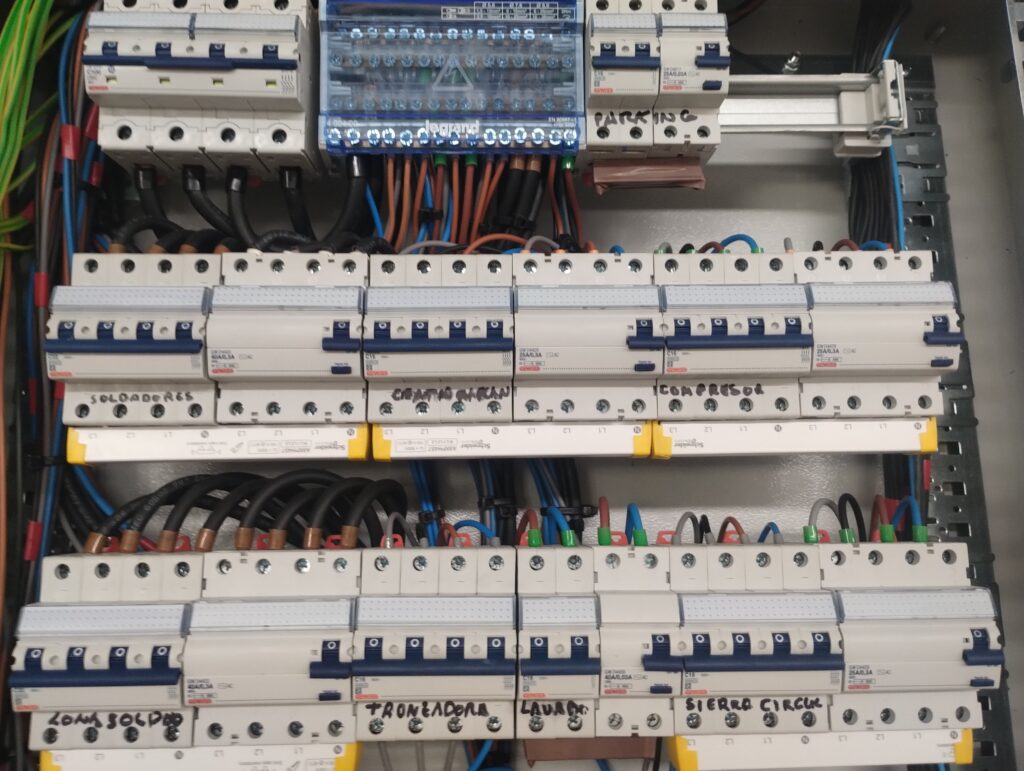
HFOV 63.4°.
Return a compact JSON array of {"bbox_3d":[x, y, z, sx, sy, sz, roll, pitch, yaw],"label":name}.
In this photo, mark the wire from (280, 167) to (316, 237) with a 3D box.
[{"bbox_3d":[-0.116,-0.100,0.449,0.019,0.039,0.016,0,-11,-2],"label":"wire"}]

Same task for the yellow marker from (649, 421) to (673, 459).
[{"bbox_3d":[0.077,0.028,0.424,0.011,0.020,0.020,0,-11,-2],"label":"yellow marker"}]

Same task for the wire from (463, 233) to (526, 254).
[{"bbox_3d":[-0.009,-0.076,0.447,0.035,0.012,0.012,0,-11,-2],"label":"wire"}]

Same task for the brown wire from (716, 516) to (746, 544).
[{"bbox_3d":[0.108,0.071,0.407,0.014,0.013,0.010,0,-6,-2],"label":"brown wire"}]

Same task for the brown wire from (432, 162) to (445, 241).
[{"bbox_3d":[-0.041,-0.102,0.463,0.004,0.046,0.004,5,19,-2],"label":"brown wire"}]

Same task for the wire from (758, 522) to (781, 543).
[{"bbox_3d":[0.127,0.072,0.408,0.011,0.010,0.009,0,-6,-2],"label":"wire"}]

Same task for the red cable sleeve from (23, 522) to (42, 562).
[{"bbox_3d":[-0.248,0.081,0.430,0.008,0.020,0.007,0,-12,-2],"label":"red cable sleeve"}]

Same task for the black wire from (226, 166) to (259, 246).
[{"bbox_3d":[-0.144,-0.096,0.444,0.017,0.044,0.016,0,-11,-2],"label":"black wire"}]

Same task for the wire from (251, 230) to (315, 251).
[{"bbox_3d":[-0.122,-0.078,0.445,0.034,0.011,0.014,0,-11,-2],"label":"wire"}]

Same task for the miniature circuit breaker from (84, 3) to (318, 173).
[{"bbox_3d":[-0.162,-0.166,0.448,0.106,0.089,0.072,0,-6,-2],"label":"miniature circuit breaker"}]

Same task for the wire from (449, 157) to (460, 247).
[{"bbox_3d":[-0.032,-0.102,0.463,0.004,0.053,0.004,3,18,-2],"label":"wire"}]

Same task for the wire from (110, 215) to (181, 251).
[{"bbox_3d":[-0.195,-0.081,0.442,0.038,0.018,0.018,0,-11,-2],"label":"wire"}]

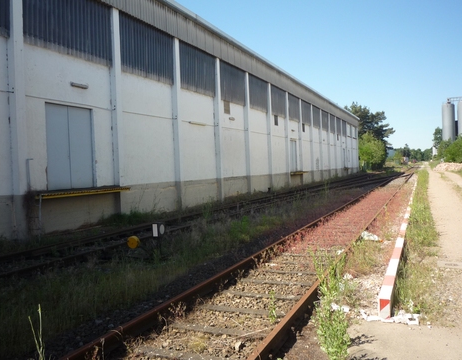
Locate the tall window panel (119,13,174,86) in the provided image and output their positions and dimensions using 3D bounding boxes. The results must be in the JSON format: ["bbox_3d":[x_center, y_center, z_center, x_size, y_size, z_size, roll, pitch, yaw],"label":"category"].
[{"bbox_3d":[-3.182,-4.944,17.247,0.150,2.080,3.700,-1,2,24],"label":"tall window panel"}]

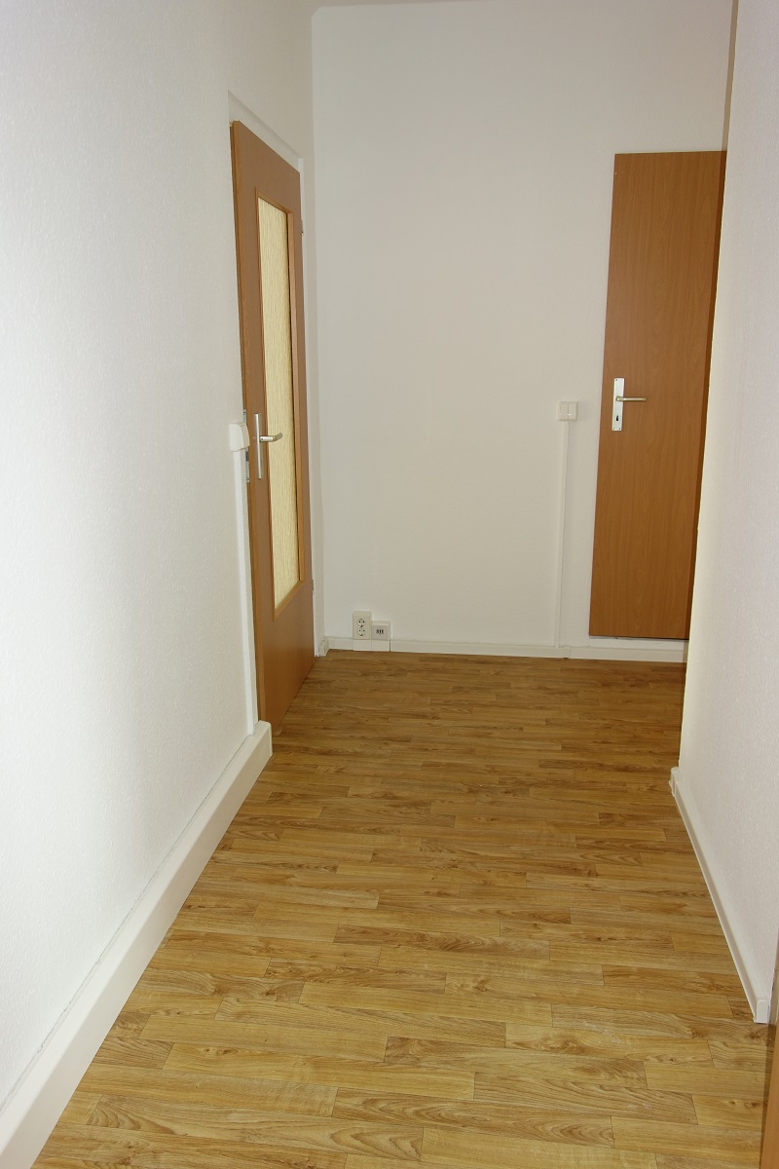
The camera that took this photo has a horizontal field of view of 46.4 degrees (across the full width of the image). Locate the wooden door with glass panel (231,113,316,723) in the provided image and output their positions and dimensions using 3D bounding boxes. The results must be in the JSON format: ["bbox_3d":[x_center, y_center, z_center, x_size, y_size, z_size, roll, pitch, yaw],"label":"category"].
[{"bbox_3d":[-0.407,-0.514,3.353,0.040,1.990,0.838,2,15,7],"label":"wooden door with glass panel"}]

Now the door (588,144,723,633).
[{"bbox_3d":[1.206,-0.718,3.763,0.650,1.963,0.040,2,15,7],"label":"door"}]

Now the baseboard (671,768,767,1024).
[{"bbox_3d":[0.839,0.748,2.389,0.022,0.056,1.075,2,15,7],"label":"baseboard"}]

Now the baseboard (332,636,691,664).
[{"bbox_3d":[0.568,0.294,4.098,1.705,0.058,0.019,2,15,7],"label":"baseboard"}]

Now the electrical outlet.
[{"bbox_3d":[-0.122,0.183,4.148,0.080,0.131,0.037,2,15,7],"label":"electrical outlet"}]

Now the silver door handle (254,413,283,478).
[{"bbox_3d":[-0.395,-0.467,3.043,0.058,0.214,0.143,2,15,7],"label":"silver door handle"}]

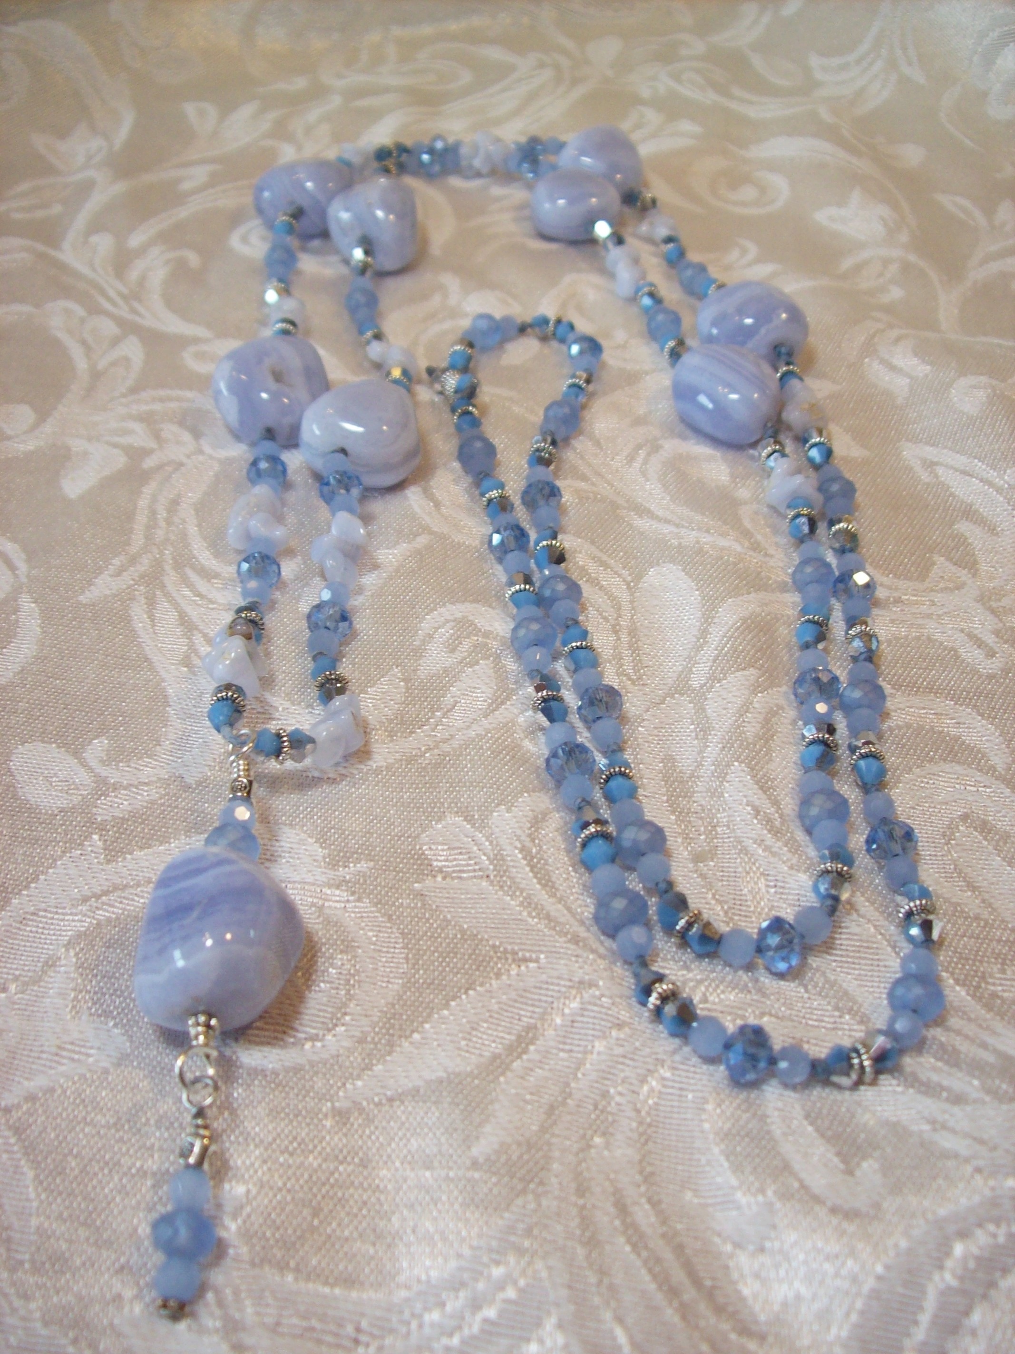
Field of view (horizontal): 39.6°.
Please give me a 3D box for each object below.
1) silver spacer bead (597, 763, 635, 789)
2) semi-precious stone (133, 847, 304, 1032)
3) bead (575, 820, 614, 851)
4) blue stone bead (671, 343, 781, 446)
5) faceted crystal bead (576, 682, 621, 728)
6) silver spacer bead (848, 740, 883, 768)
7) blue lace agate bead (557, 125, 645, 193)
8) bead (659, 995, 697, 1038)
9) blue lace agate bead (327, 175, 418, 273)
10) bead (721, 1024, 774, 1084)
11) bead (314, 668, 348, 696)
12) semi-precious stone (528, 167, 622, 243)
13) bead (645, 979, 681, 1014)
[{"bbox_3d":[0.014,0.013,0.175,0.004,0.004,0.002,-5,44,-7],"label":"silver spacer bead"},{"bbox_3d":[-0.031,0.028,0.150,0.018,0.015,0.020,1,43,-1],"label":"semi-precious stone"},{"bbox_3d":[0.010,0.019,0.165,0.004,0.004,0.002,-14,46,-15],"label":"bead"},{"bbox_3d":[0.035,-0.045,0.225,0.015,0.015,0.019,-30,51,-28],"label":"blue stone bead"},{"bbox_3d":[0.012,0.004,0.180,0.006,0.006,0.005,-8,44,-8],"label":"faceted crystal bead"},{"bbox_3d":[0.046,0.010,0.178,0.004,0.004,0.002,4,43,2],"label":"silver spacer bead"},{"bbox_3d":[0.019,-0.109,0.298,0.018,0.014,0.018,-7,44,-10],"label":"blue lace agate bead"},{"bbox_3d":[0.018,0.036,0.148,0.004,0.004,0.004,-25,49,-24],"label":"bead"},{"bbox_3d":[-0.025,-0.085,0.264,0.017,0.017,0.018,0,44,0],"label":"blue lace agate bead"},{"bbox_3d":[0.025,0.038,0.143,0.005,0.006,0.006,12,45,13],"label":"bead"},{"bbox_3d":[-0.023,0.001,0.184,0.005,0.005,0.002,-8,44,-8],"label":"bead"},{"bbox_3d":[0.013,-0.092,0.274,0.017,0.013,0.016,0,44,0],"label":"semi-precious stone"},{"bbox_3d":[0.017,0.034,0.149,0.005,0.005,0.002,-21,47,-20],"label":"bead"}]

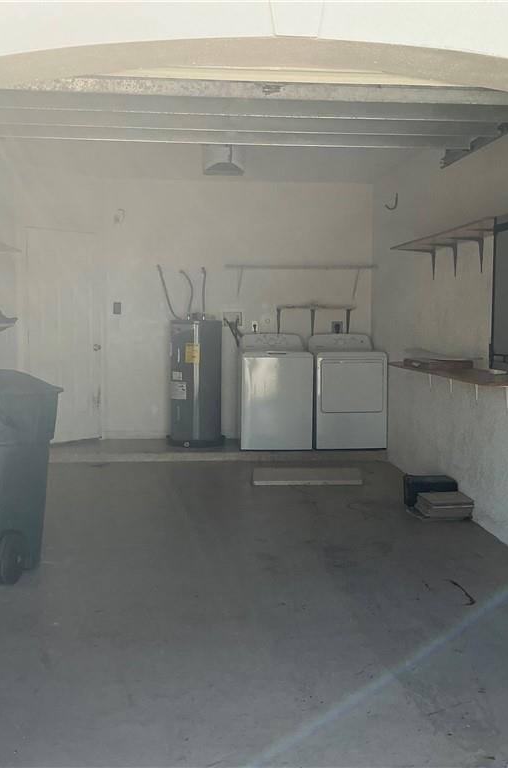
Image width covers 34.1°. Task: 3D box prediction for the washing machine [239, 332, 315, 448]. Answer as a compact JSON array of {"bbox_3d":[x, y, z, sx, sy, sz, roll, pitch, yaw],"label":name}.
[{"bbox_3d":[0.201,0.059,8.205,0.688,1.101,0.680,0,5,-4],"label":"washing machine"}]

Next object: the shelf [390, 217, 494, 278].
[{"bbox_3d":[1.309,-0.865,5.555,0.310,0.250,2.100,0,5,-4],"label":"shelf"}]

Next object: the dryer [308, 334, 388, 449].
[{"bbox_3d":[0.913,0.060,8.266,0.686,1.096,0.700,0,5,-4],"label":"dryer"}]

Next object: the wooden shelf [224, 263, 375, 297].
[{"bbox_3d":[0.455,-1.055,8.416,1.560,0.320,0.300,0,5,-4],"label":"wooden shelf"}]

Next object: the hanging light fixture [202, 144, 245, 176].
[{"bbox_3d":[-0.199,-1.508,5.513,0.275,0.185,0.330,0,5,-4],"label":"hanging light fixture"}]

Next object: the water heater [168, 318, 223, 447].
[{"bbox_3d":[-0.574,-0.028,8.274,0.530,1.256,0.530,0,5,0],"label":"water heater"}]

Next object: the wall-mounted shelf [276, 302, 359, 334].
[{"bbox_3d":[0.626,-0.678,8.478,0.810,0.280,0.260,0,5,-4],"label":"wall-mounted shelf"}]

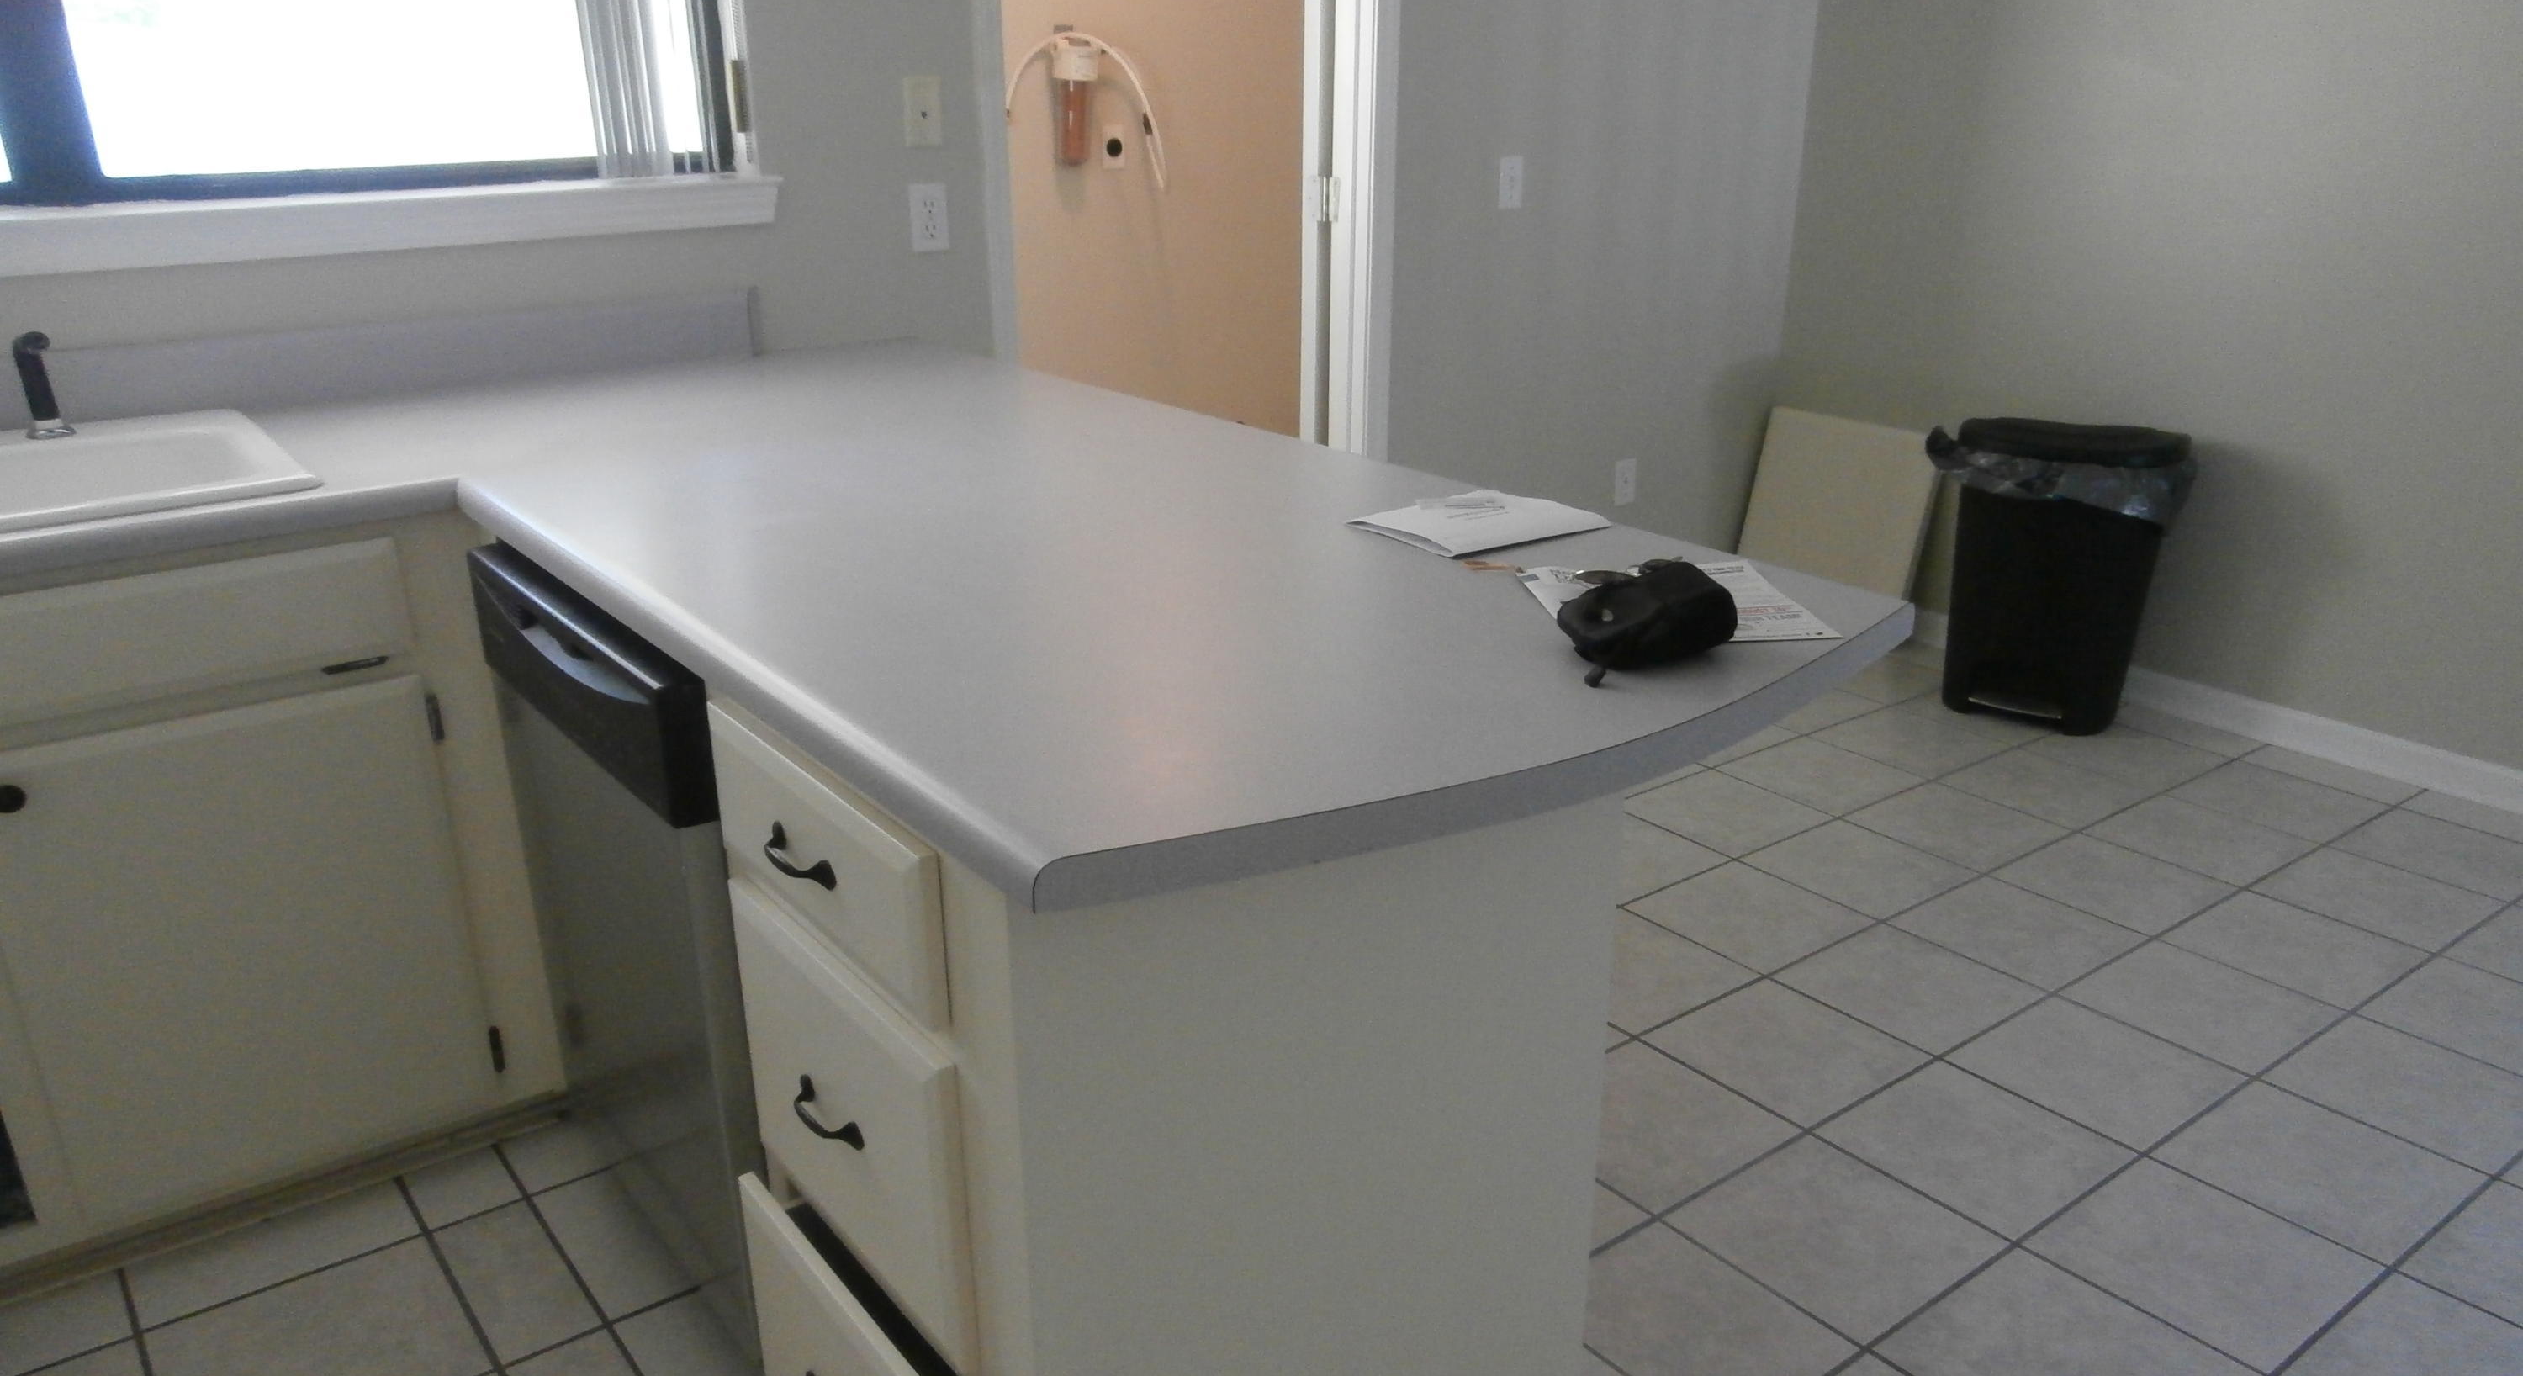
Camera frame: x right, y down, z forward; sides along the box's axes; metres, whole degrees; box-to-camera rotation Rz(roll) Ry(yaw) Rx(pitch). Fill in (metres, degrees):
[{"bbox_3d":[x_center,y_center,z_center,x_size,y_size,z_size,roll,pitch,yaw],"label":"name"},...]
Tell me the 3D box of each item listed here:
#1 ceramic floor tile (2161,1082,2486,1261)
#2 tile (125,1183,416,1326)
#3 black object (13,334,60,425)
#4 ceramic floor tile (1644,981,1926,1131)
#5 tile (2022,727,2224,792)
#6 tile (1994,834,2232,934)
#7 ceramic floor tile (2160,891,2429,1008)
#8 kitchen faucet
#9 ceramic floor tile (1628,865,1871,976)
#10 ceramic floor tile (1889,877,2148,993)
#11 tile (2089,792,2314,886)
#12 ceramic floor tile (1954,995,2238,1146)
[{"bbox_3d":[1.404,0.640,2.325,0.302,0.010,0.302,-14,24,-35],"label":"ceramic floor tile"},{"bbox_3d":[-1.218,0.702,2.168,0.302,0.010,0.143,-14,24,-35],"label":"tile"},{"bbox_3d":[-1.523,-0.387,2.185,0.043,0.106,0.033,4,20,13],"label":"black object"},{"bbox_3d":[0.778,0.541,2.603,0.302,0.010,0.302,-14,24,-35],"label":"ceramic floor tile"},{"bbox_3d":[1.841,0.144,3.728,0.302,0.010,0.302,-14,24,-35],"label":"tile"},{"bbox_3d":[1.527,0.351,3.141,0.302,0.010,0.302,-14,24,-35],"label":"tile"},{"bbox_3d":[1.716,0.434,2.907,0.302,0.010,0.302,-14,24,-35],"label":"ceramic floor tile"},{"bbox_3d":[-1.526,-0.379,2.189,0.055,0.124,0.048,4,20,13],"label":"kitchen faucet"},{"bbox_3d":[0.829,0.389,2.965,0.297,0.010,0.297,-14,24,-34],"label":"ceramic floor tile"},{"bbox_3d":[1.255,0.407,2.906,0.297,0.010,0.297,-14,24,-34],"label":"ceramic floor tile"},{"bbox_3d":[1.742,0.285,3.249,0.297,0.010,0.297,-14,24,-34],"label":"tile"},{"bbox_3d":[1.214,0.559,2.551,0.302,0.010,0.302,-14,24,-35],"label":"ceramic floor tile"}]

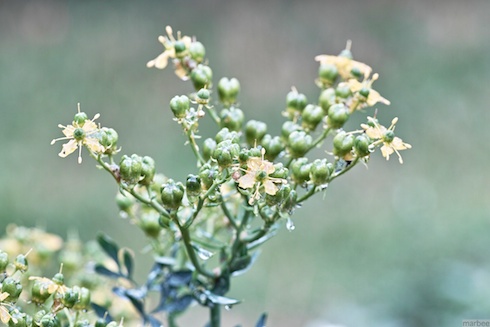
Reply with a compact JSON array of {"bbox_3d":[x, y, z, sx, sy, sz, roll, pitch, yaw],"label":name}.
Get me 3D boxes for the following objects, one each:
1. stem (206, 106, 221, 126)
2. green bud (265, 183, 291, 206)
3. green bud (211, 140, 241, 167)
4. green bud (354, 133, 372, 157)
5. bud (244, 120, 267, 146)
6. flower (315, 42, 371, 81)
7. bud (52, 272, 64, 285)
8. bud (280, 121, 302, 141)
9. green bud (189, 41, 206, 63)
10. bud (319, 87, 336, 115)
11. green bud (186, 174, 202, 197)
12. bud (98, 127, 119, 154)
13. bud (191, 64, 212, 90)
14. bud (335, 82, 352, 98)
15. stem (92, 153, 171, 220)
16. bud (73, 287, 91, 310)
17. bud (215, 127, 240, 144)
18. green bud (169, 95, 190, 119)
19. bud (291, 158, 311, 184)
[{"bbox_3d":[-0.012,-0.018,0.805,0.002,0.008,0.002,-35,6,0],"label":"stem"},{"bbox_3d":[0.011,0.010,0.695,0.008,0.008,0.008,6,17,0],"label":"green bud"},{"bbox_3d":[-0.007,-0.004,0.770,0.009,0.009,0.009,3,18,0],"label":"green bud"},{"bbox_3d":[0.043,-0.007,0.783,0.007,0.008,0.007,6,9,0],"label":"green bud"},{"bbox_3d":[0.004,-0.011,0.812,0.008,0.009,0.008,3,7,0],"label":"bud"},{"bbox_3d":[0.034,-0.035,0.745,0.020,0.013,0.018,9,9,0],"label":"flower"},{"bbox_3d":[-0.062,0.038,0.715,0.004,0.004,0.004,3,10,0],"label":"bud"},{"bbox_3d":[0.016,-0.010,0.740,0.008,0.009,0.008,0,12,0],"label":"bud"},{"bbox_3d":[-0.017,-0.039,0.745,0.006,0.007,0.006,-5,11,0],"label":"green bud"},{"bbox_3d":[0.029,-0.021,0.736,0.007,0.009,0.007,7,11,0],"label":"bud"},{"bbox_3d":[-0.017,0.007,0.700,0.005,0.007,0.005,0,16,0],"label":"green bud"},{"bbox_3d":[-0.045,-0.008,0.710,0.007,0.009,0.007,0,16,0],"label":"bud"},{"bbox_3d":[-0.016,-0.032,0.800,0.008,0.009,0.008,6,9,0],"label":"bud"},{"bbox_3d":[0.035,-0.025,0.750,0.006,0.006,0.006,5,11,0],"label":"bud"},{"bbox_3d":[-0.038,0.008,0.705,0.034,0.004,0.002,40,0,-8],"label":"stem"},{"bbox_3d":[-0.055,0.046,0.724,0.006,0.008,0.006,6,8,0],"label":"bud"},{"bbox_3d":[-0.006,-0.008,0.725,0.008,0.008,0.008,0,15,0],"label":"bud"},{"bbox_3d":[-0.022,-0.019,0.725,0.007,0.008,0.007,-8,11,0],"label":"green bud"},{"bbox_3d":[0.019,0.003,0.720,0.007,0.008,0.007,3,11,0],"label":"bud"}]

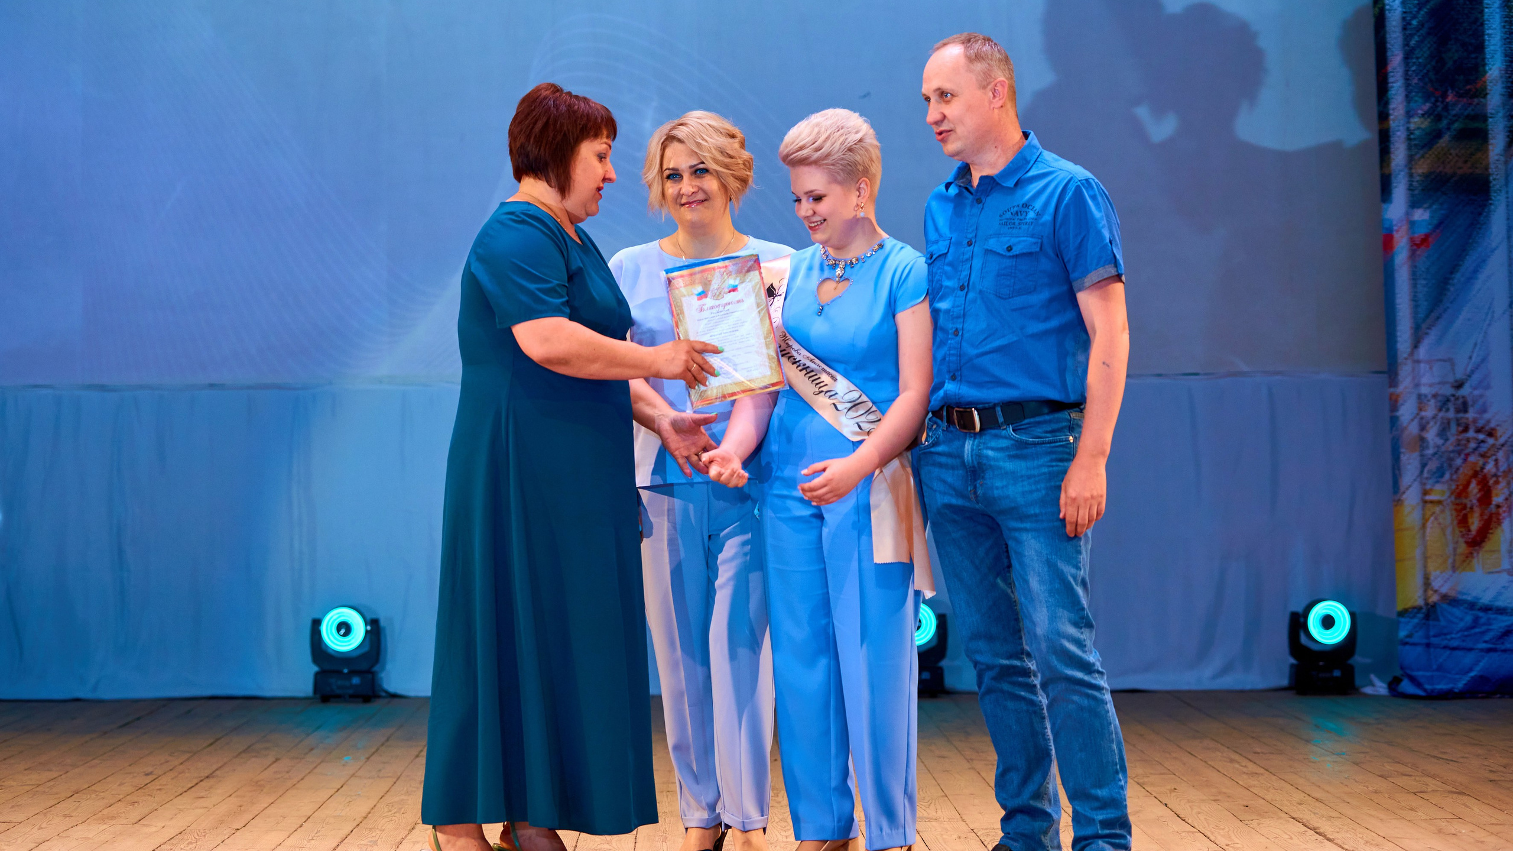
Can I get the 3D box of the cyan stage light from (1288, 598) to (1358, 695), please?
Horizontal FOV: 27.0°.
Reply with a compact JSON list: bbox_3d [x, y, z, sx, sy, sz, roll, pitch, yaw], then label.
[{"bbox_3d":[2.214,0.864,12.332,0.270,0.370,0.240,0,-1,-3],"label":"cyan stage light"}]

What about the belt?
[{"bbox_3d":[0.527,-0.018,6.721,0.345,0.060,0.260,-1,-1,29],"label":"belt"}]

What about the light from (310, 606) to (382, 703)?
[{"bbox_3d":[-1.579,0.873,12.132,0.270,0.370,0.240,0,-1,-3],"label":"light"}]

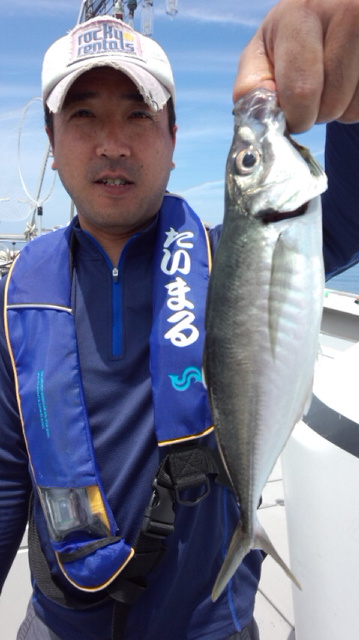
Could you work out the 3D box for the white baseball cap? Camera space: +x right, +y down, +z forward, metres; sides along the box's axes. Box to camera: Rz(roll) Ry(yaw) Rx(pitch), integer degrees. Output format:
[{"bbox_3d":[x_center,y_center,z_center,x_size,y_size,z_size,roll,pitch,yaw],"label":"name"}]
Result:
[{"bbox_3d":[-0.094,-0.316,0.620,0.178,0.150,0.260,0,2,-7],"label":"white baseball cap"}]

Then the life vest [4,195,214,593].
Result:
[{"bbox_3d":[-0.100,0.088,0.700,0.285,0.530,0.225,-1,10,-6],"label":"life vest"}]

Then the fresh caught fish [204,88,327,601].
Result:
[{"bbox_3d":[0.045,0.024,0.250,0.064,0.272,0.040,0,10,0],"label":"fresh caught fish"}]

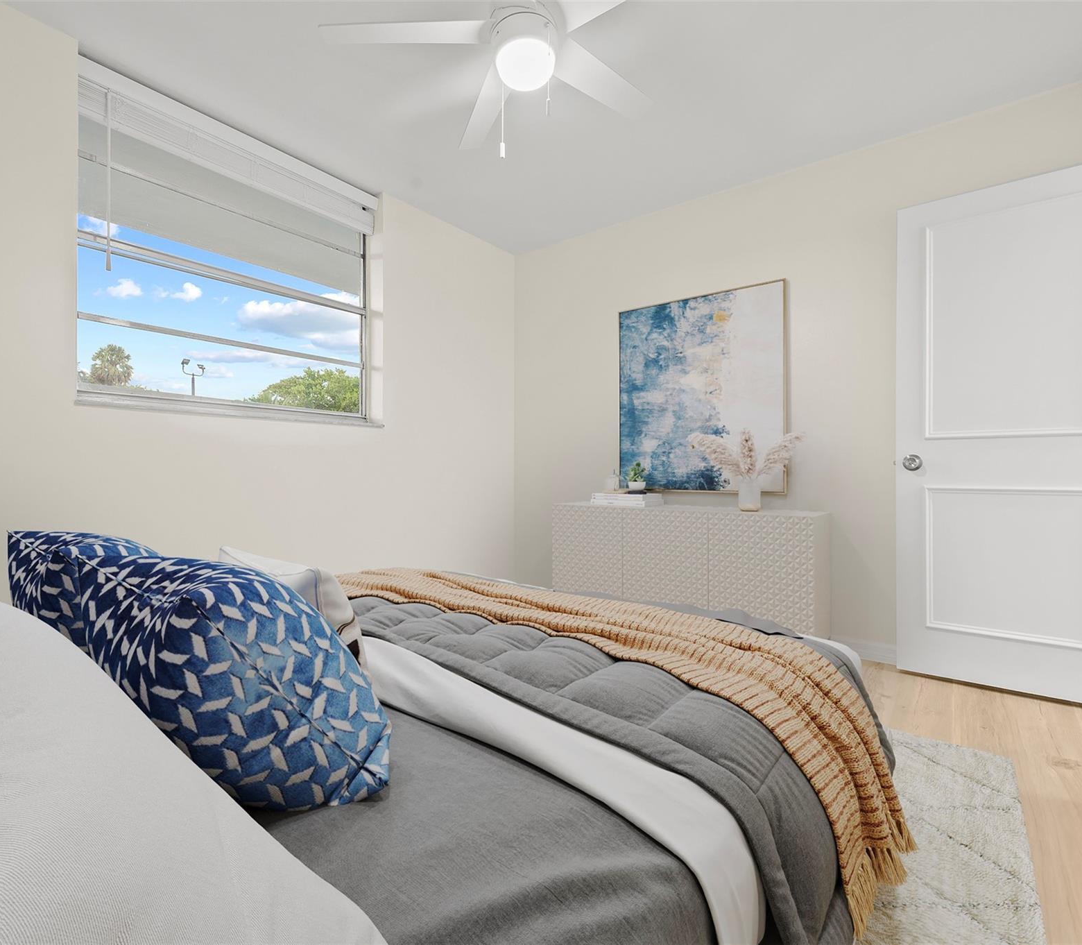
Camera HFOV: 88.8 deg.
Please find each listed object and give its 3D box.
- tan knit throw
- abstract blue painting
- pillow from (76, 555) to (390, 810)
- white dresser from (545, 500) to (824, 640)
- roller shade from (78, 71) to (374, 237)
[{"bbox_3d":[-0.014,0.555,1.634,1.840,0.350,0.560,0,0,37],"label":"tan knit throw"},{"bbox_3d":[0.858,-0.436,3.086,0.960,1.090,0.035,0,0,37],"label":"abstract blue painting"},{"bbox_3d":[-0.469,0.287,0.813,0.450,0.430,0.220,0,39,37],"label":"pillow"},{"bbox_3d":[0.740,0.536,2.983,1.410,0.690,0.360,0,0,37],"label":"white dresser"},{"bbox_3d":[-1.313,-1.400,2.534,0.075,0.210,1.290,0,0,37],"label":"roller shade"}]

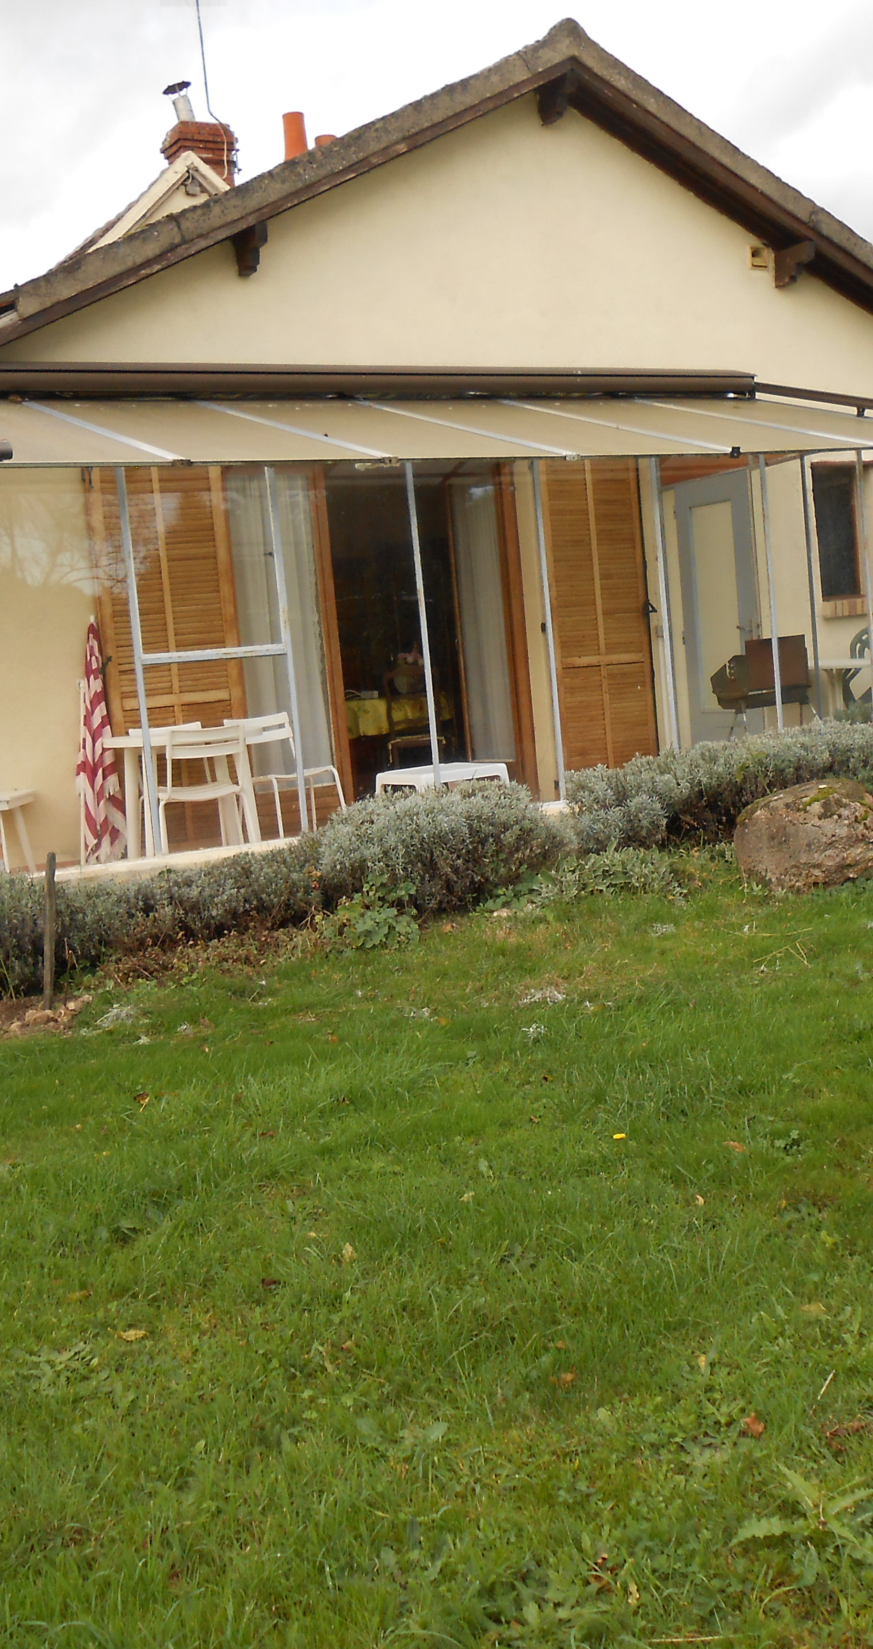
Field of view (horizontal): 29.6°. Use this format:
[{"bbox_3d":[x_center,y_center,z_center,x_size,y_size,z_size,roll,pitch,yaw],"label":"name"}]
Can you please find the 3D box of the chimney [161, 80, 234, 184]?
[{"bbox_3d":[-2.416,-6.891,16.633,0.560,0.980,0.520,-9,6,-30],"label":"chimney"}]

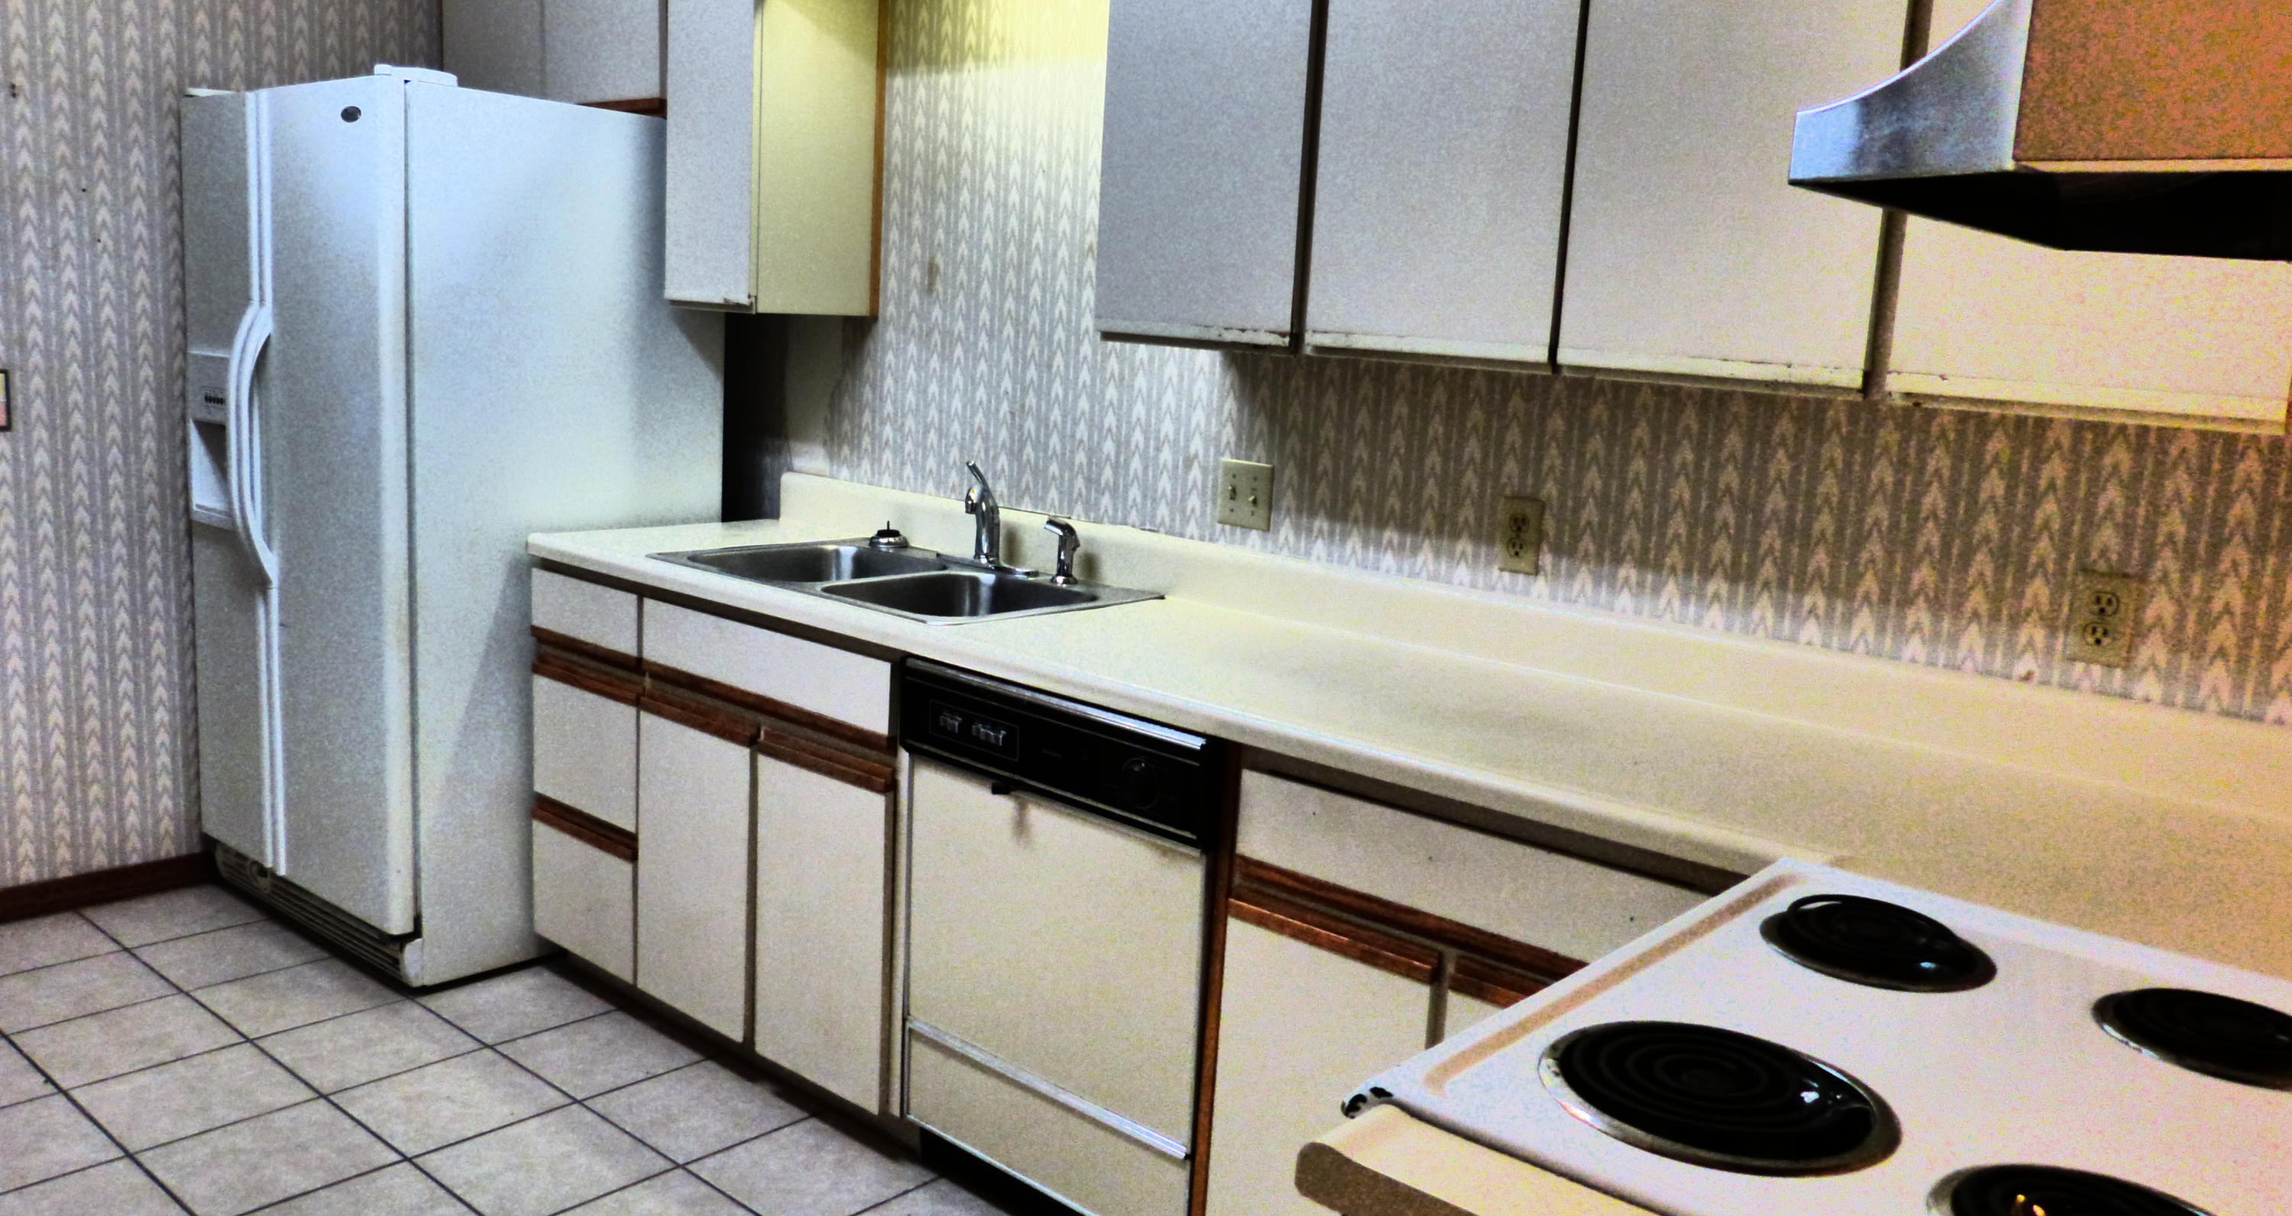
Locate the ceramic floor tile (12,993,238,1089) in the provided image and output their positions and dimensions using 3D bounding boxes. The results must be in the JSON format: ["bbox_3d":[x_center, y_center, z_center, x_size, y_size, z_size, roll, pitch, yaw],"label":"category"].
[{"bbox_3d":[-1.871,0.799,3.051,0.304,0.010,0.300,11,12,40],"label":"ceramic floor tile"}]

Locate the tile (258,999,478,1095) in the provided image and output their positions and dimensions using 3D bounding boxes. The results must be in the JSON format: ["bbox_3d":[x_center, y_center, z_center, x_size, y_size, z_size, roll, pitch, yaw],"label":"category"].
[{"bbox_3d":[-1.446,0.820,3.095,0.299,0.010,0.299,12,12,39],"label":"tile"}]

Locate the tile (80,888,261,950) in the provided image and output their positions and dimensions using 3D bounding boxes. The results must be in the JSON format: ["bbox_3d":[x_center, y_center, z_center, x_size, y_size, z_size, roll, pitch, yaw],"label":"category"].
[{"bbox_3d":[-2.142,0.686,3.674,0.304,0.010,0.300,11,12,40],"label":"tile"}]

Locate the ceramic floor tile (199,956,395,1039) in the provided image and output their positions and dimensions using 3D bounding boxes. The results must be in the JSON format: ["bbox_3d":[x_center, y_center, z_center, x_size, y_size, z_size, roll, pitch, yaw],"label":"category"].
[{"bbox_3d":[-1.676,0.773,3.278,0.304,0.010,0.301,11,12,40],"label":"ceramic floor tile"}]

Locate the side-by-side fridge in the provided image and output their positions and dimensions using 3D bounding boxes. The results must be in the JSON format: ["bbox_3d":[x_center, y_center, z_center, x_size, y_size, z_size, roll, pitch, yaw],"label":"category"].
[{"bbox_3d":[-1.555,-0.201,3.702,0.893,1.792,0.800,11,12,40],"label":"side-by-side fridge"}]

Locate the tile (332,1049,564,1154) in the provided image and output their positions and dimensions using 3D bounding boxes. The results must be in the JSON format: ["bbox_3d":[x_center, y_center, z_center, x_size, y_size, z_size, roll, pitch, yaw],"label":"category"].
[{"bbox_3d":[-1.213,0.868,2.902,0.299,0.010,0.299,12,12,39],"label":"tile"}]

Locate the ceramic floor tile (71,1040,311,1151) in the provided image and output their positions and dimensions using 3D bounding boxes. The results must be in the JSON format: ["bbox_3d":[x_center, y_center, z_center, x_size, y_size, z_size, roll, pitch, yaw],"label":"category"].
[{"bbox_3d":[-1.637,0.843,2.853,0.304,0.010,0.300,11,12,40],"label":"ceramic floor tile"}]

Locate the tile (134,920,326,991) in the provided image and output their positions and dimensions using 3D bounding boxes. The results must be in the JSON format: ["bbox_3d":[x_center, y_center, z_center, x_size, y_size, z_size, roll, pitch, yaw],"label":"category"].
[{"bbox_3d":[-1.908,0.730,3.476,0.304,0.010,0.300,11,12,40],"label":"tile"}]

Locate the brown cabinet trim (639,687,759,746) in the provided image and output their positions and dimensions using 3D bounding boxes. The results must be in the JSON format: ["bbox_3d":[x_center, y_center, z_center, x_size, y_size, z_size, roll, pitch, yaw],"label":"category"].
[{"bbox_3d":[-0.798,0.193,2.976,0.346,0.045,0.024,12,12,39],"label":"brown cabinet trim"}]

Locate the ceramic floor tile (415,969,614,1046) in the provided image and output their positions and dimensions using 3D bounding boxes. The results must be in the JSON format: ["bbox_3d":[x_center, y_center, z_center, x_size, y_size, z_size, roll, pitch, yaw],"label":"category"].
[{"bbox_3d":[-1.250,0.794,3.300,0.304,0.010,0.279,11,12,40],"label":"ceramic floor tile"}]

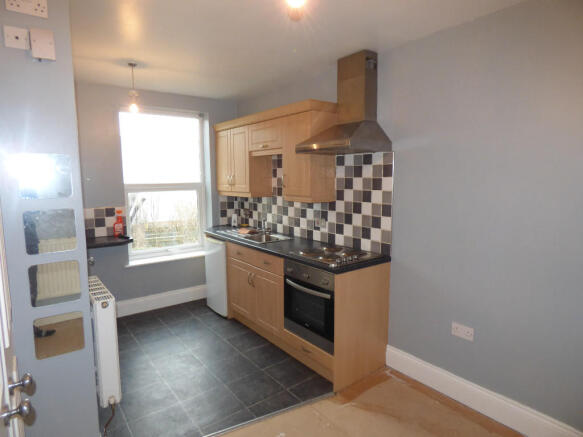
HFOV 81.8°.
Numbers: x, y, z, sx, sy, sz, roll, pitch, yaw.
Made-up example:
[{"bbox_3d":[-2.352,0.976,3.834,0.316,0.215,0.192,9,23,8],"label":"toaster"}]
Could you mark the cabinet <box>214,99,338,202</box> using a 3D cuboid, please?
[{"bbox_3d":[-0.270,-0.644,3.615,0.320,0.870,1.830,-5,8,-38],"label":"cabinet"}]

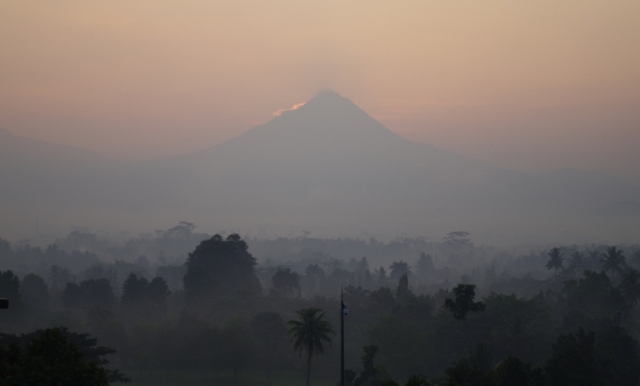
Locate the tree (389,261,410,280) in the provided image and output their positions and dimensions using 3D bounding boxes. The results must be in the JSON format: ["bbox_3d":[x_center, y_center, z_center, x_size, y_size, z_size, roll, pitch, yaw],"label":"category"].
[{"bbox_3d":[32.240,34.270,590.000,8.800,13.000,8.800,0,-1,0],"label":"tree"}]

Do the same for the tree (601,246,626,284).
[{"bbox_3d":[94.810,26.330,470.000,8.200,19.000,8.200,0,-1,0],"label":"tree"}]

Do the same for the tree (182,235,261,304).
[{"bbox_3d":[-35.880,28.600,530.000,28.000,28.000,26.000,0,-1,0],"label":"tree"}]

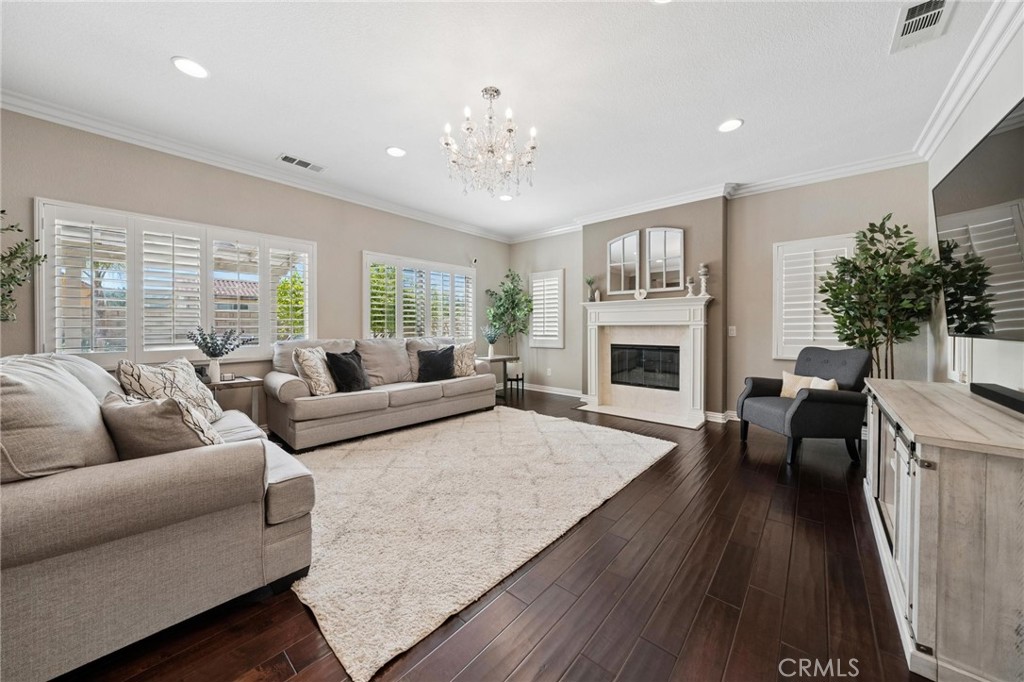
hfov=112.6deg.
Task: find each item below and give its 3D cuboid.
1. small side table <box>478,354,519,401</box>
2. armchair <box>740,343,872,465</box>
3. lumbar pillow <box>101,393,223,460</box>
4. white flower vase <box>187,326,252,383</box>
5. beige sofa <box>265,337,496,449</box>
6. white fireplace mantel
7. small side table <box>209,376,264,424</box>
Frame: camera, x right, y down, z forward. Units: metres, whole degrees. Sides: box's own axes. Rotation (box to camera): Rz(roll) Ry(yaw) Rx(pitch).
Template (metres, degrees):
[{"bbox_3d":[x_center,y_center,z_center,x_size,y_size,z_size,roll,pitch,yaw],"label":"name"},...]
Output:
[{"bbox_3d":[-0.282,0.593,5.517,0.449,0.622,0.653,1,2,42],"label":"small side table"},{"bbox_3d":[2.488,0.519,2.924,0.724,0.882,0.653,0,1,-4],"label":"armchair"},{"bbox_3d":[-1.480,0.361,1.460,0.459,0.408,0.163,0,34,18],"label":"lumbar pillow"},{"bbox_3d":[-2.568,0.115,2.988,0.408,0.490,0.449,1,2,42],"label":"white flower vase"},{"bbox_3d":[-1.434,0.458,4.163,1.081,0.949,2.519,1,2,42],"label":"beige sofa"},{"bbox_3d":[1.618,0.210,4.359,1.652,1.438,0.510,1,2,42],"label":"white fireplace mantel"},{"bbox_3d":[-2.574,0.655,2.997,0.449,0.602,0.541,1,2,42],"label":"small side table"}]

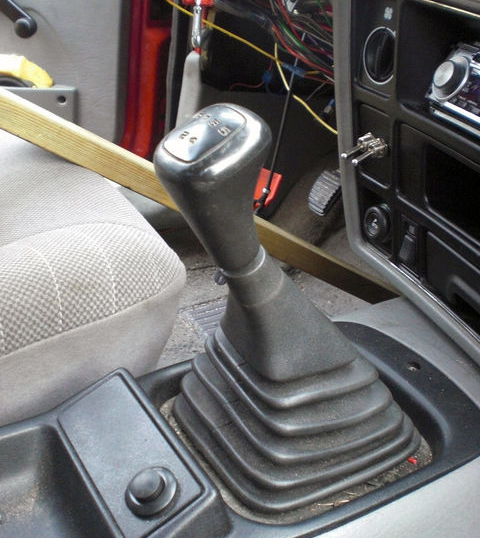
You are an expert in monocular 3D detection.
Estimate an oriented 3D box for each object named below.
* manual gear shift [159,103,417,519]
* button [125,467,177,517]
[{"bbox_3d":[0.038,0.015,0.459,0.211,0.244,0.115,-10,32,-29],"label":"manual gear shift"},{"bbox_3d":[-0.054,0.130,0.420,0.032,0.013,0.032,-12,40,10],"label":"button"}]

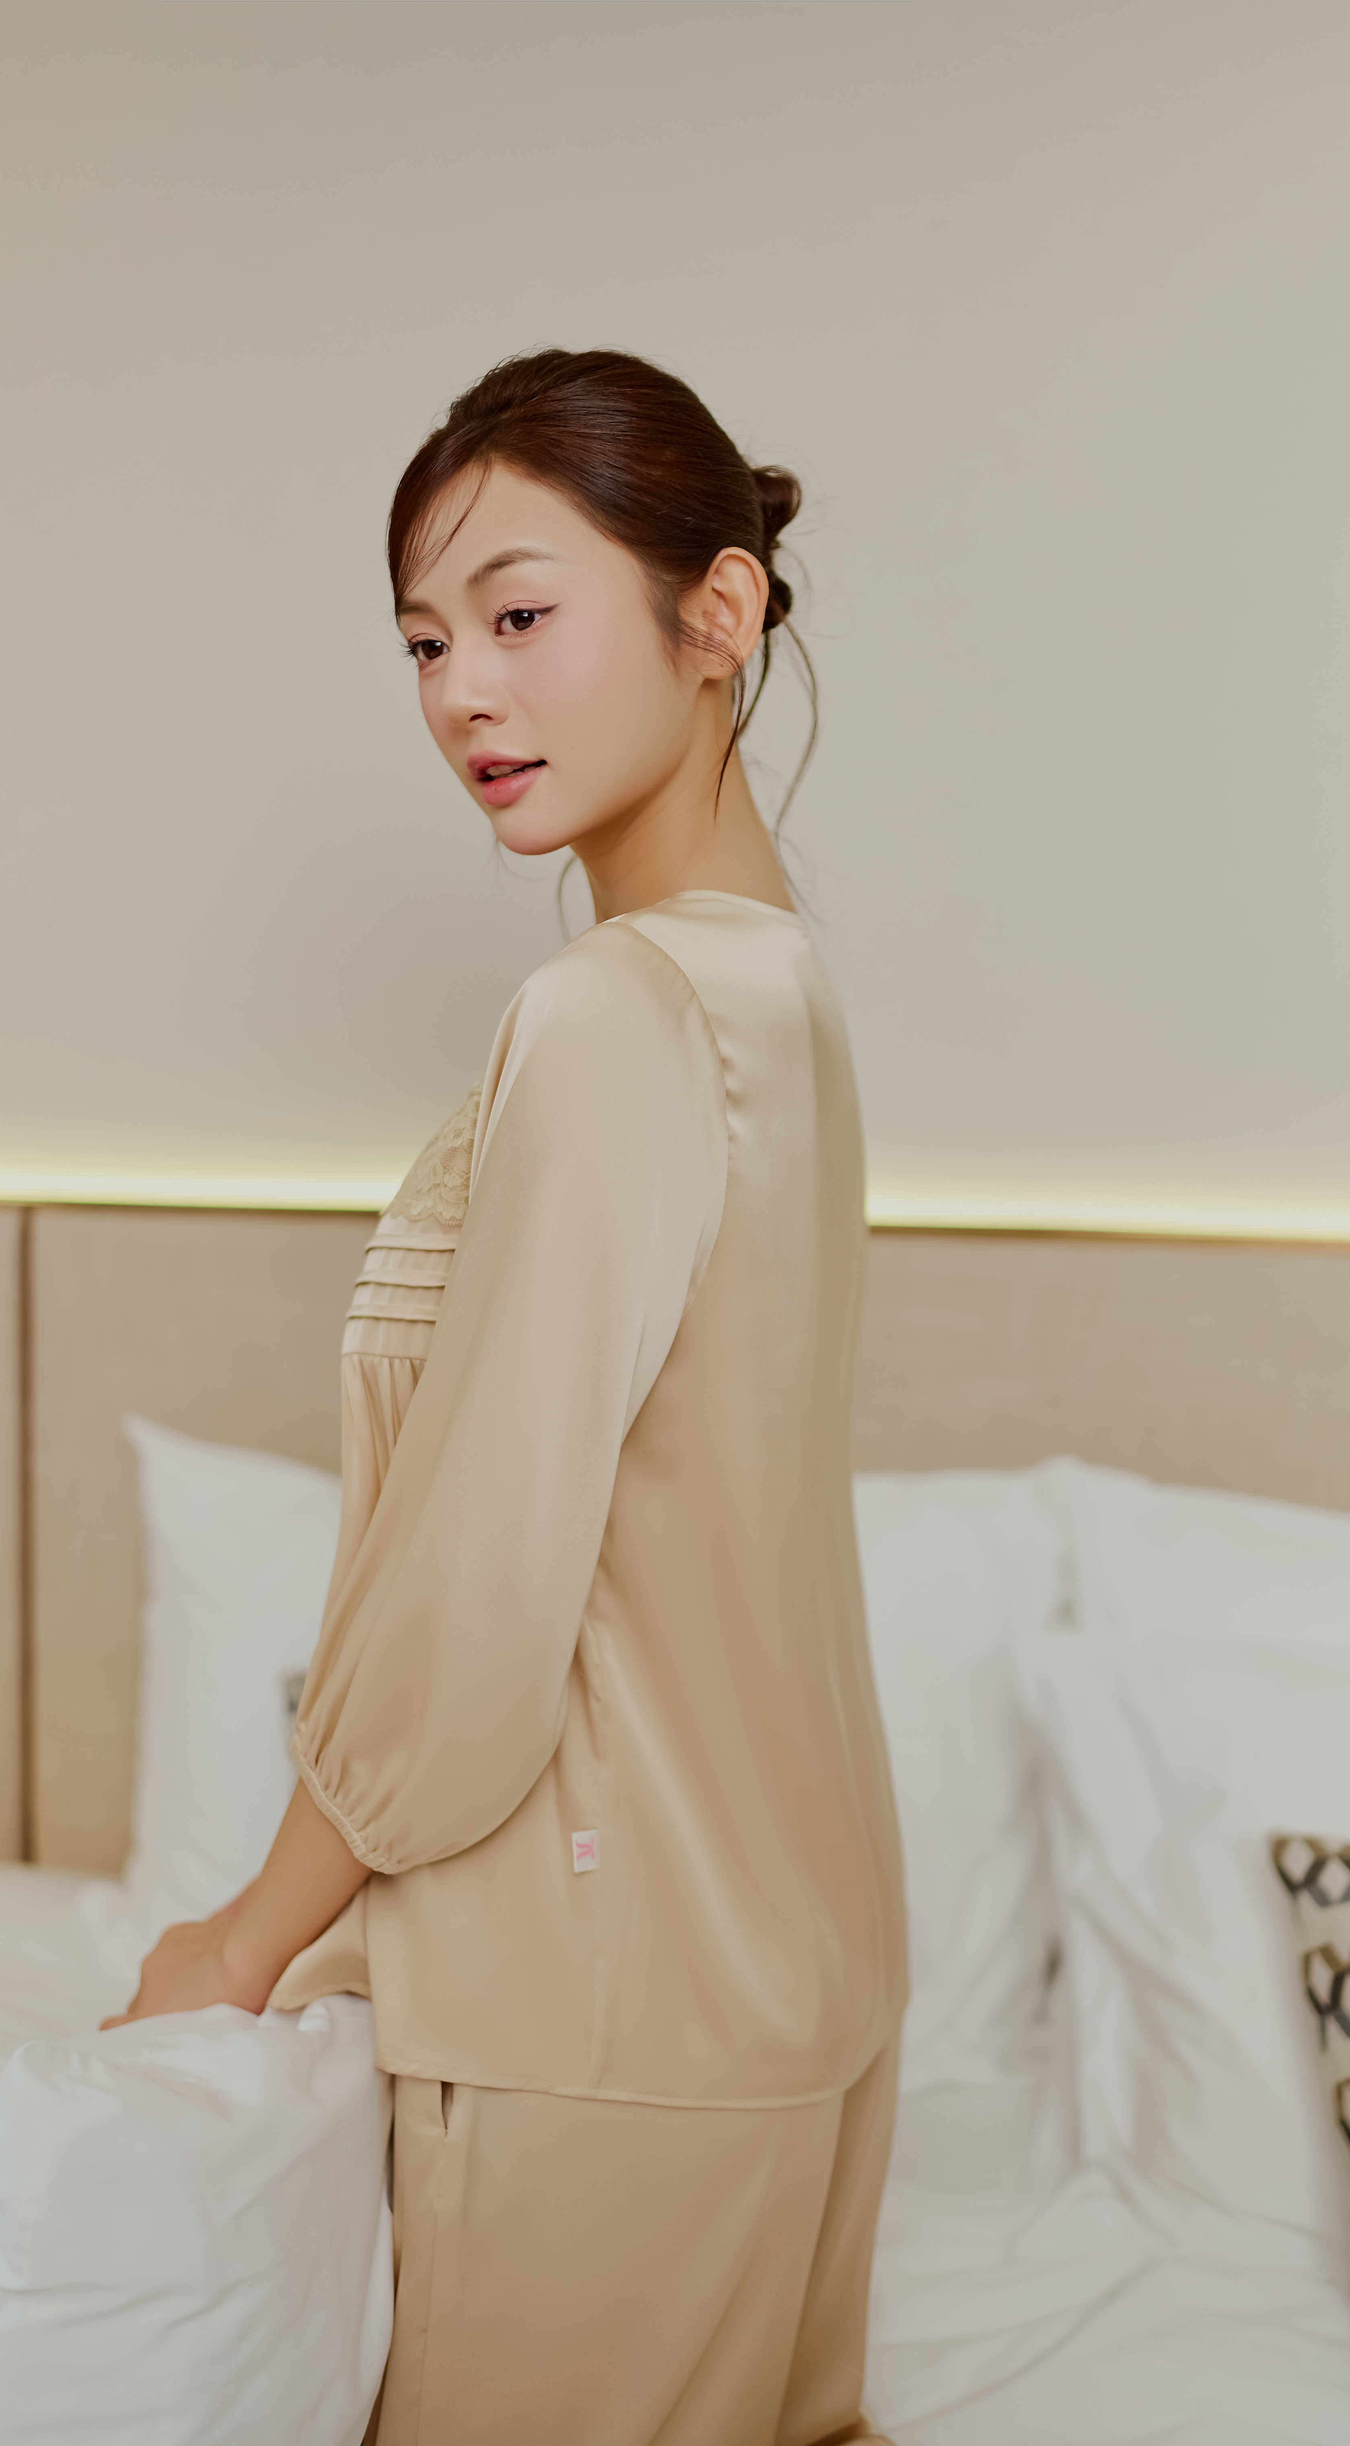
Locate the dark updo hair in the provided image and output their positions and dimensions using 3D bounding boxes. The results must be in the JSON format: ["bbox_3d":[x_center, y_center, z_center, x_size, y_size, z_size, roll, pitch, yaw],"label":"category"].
[{"bbox_3d":[-0.033,-0.310,1.170,0.225,0.235,0.175,-11,0,-45],"label":"dark updo hair"}]

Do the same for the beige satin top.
[{"bbox_3d":[-0.027,0.122,1.165,0.285,0.585,0.440,1,5,24],"label":"beige satin top"}]

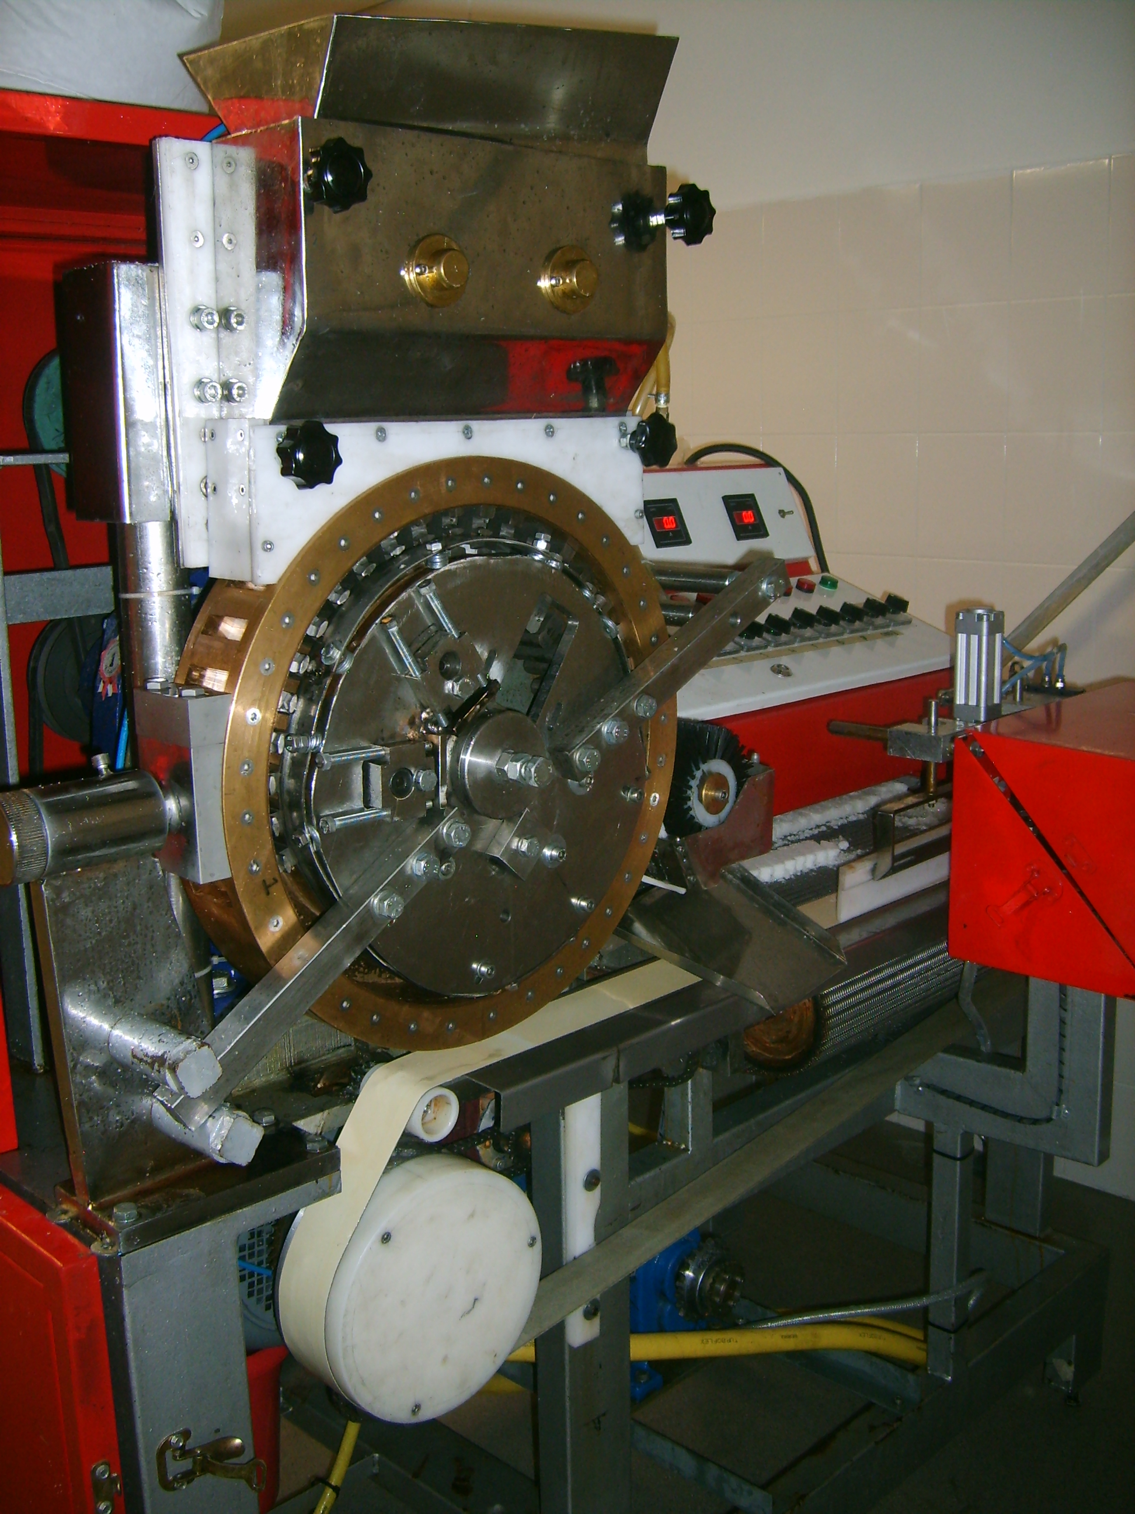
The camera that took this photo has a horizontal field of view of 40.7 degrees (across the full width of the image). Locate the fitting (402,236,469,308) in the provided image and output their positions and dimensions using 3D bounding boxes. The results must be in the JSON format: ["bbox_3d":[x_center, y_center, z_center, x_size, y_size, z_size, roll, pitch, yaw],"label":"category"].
[{"bbox_3d":[-0.095,-0.368,1.159,0.052,0.052,0.031,-13,17,-42],"label":"fitting"}]

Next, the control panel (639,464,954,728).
[{"bbox_3d":[0.175,-0.264,2.234,0.741,0.294,0.512,-13,17,-42],"label":"control panel"}]

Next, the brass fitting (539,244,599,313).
[{"bbox_3d":[0.004,-0.390,1.250,0.052,0.052,0.031,-13,17,-42],"label":"brass fitting"}]

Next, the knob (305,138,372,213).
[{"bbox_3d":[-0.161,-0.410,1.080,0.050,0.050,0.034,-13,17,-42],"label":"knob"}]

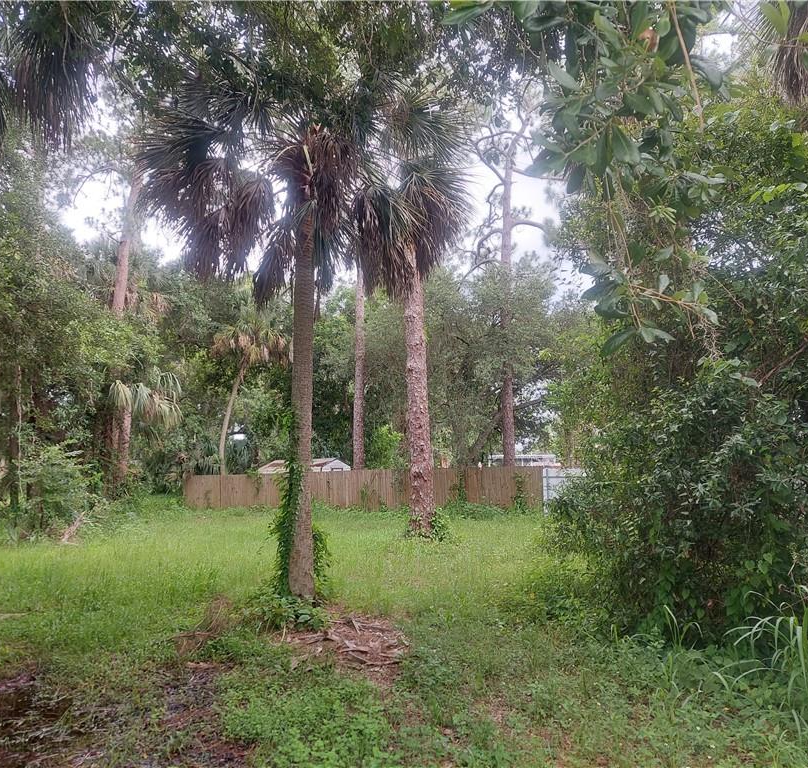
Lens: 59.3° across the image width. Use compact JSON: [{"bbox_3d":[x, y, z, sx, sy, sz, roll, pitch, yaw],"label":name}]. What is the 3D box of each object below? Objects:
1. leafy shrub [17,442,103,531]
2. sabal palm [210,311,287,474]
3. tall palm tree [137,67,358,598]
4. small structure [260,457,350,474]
[{"bbox_3d":[-9.509,2.868,19.593,2.350,2.500,2.280,0,-7,0],"label":"leafy shrub"},{"bbox_3d":[-8.385,1.119,38.682,4.100,10.930,4.000,0,-7,0],"label":"sabal palm"},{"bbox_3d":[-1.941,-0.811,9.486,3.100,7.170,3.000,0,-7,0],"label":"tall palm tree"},{"bbox_3d":[-5.290,5.193,37.644,4.200,2.580,2.800,-4,-8,26],"label":"small structure"}]

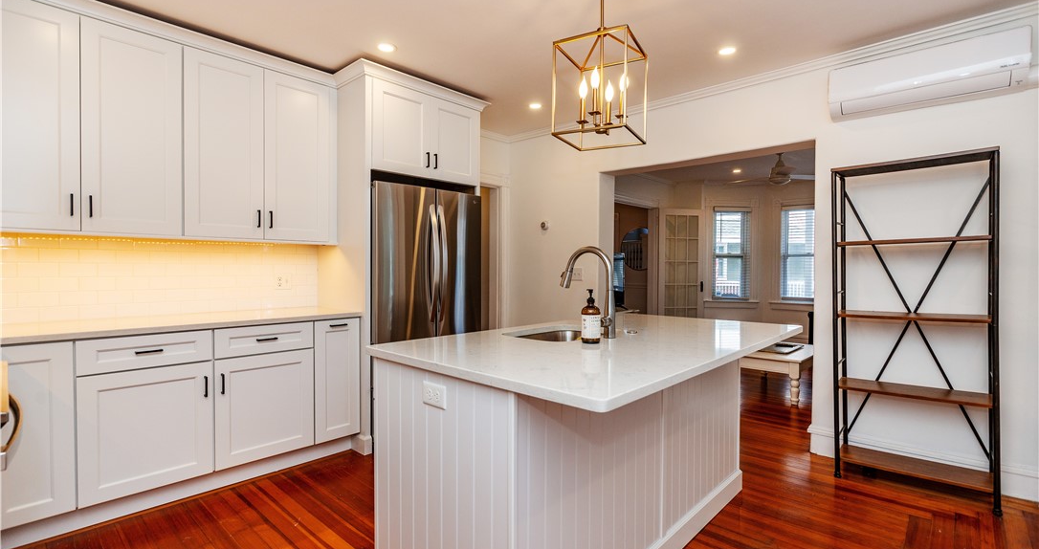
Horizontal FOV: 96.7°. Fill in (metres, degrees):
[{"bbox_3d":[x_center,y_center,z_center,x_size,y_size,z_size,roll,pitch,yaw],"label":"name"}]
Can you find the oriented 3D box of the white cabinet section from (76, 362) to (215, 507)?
[{"bbox_3d":[-2.014,0.751,2.464,0.610,0.592,0.523,0,0,44],"label":"white cabinet section"}]

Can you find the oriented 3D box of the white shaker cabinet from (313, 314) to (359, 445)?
[{"bbox_3d":[-1.382,0.669,3.165,0.640,0.764,0.306,0,0,43],"label":"white shaker cabinet"}]

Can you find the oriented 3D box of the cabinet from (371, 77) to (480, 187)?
[{"bbox_3d":[-0.887,-1.009,3.624,0.652,0.613,0.963,0,0,43],"label":"cabinet"}]

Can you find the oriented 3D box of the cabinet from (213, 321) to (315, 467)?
[{"bbox_3d":[-1.667,0.672,2.857,0.640,0.761,0.532,0,0,43],"label":"cabinet"}]

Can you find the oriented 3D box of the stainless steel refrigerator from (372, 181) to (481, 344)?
[{"bbox_3d":[-0.855,0.283,3.565,0.800,1.780,0.902,0,0,43],"label":"stainless steel refrigerator"}]

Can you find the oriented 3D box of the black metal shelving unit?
[{"bbox_3d":[2.154,0.277,2.546,0.678,1.769,0.296,0,0,43],"label":"black metal shelving unit"}]

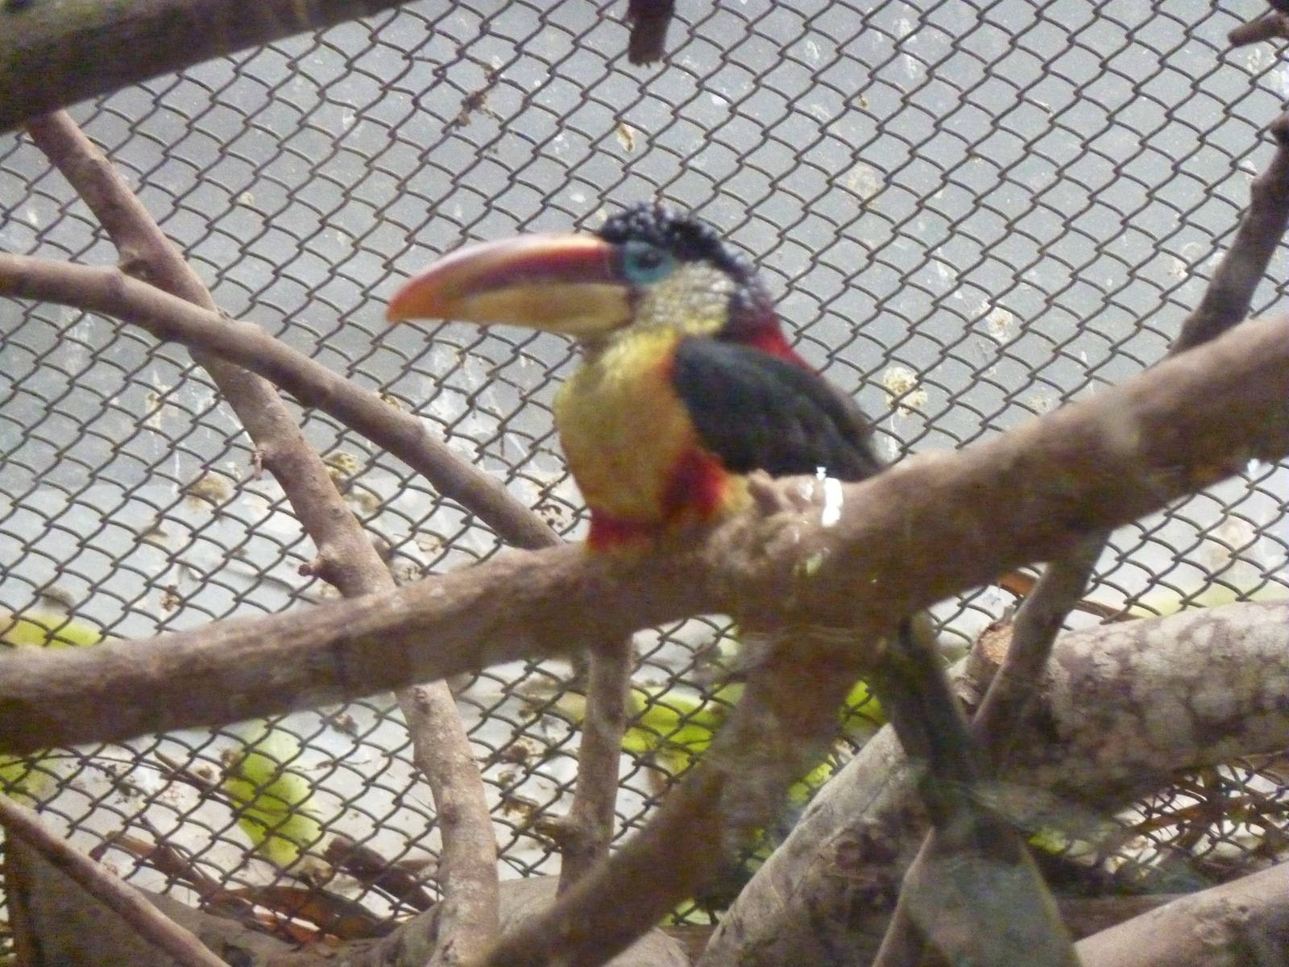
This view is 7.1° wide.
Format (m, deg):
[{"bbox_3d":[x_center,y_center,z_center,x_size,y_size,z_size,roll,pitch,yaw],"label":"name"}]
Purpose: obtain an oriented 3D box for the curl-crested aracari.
[{"bbox_3d":[0.007,-0.002,4.120,0.258,0.225,0.092,-2,3,-34],"label":"curl-crested aracari"}]

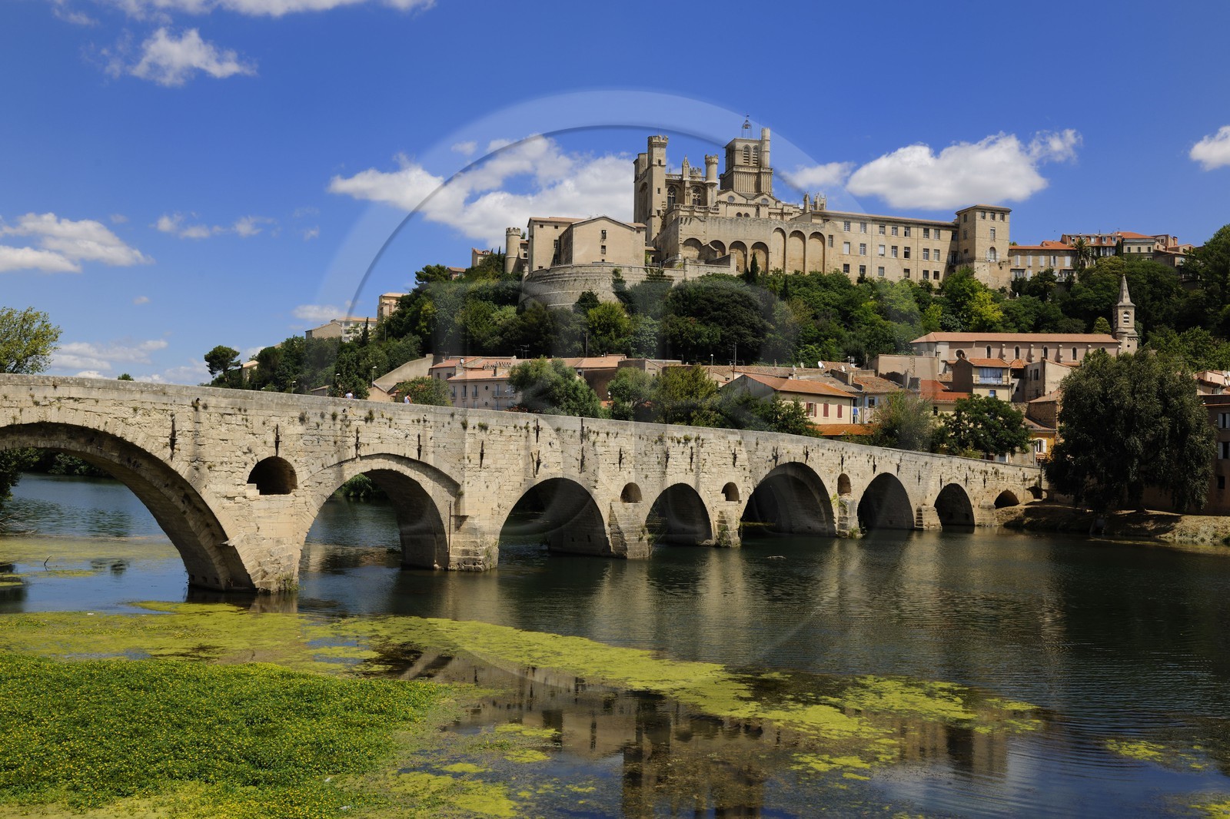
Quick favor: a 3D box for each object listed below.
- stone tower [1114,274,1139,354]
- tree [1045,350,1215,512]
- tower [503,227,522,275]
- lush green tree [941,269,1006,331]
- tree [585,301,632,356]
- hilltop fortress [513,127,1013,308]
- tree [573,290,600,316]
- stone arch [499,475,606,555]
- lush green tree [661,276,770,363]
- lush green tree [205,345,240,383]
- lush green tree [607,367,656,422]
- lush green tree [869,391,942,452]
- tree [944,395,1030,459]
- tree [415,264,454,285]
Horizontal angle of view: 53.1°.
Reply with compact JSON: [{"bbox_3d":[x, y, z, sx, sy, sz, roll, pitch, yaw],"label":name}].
[{"bbox_3d":[93.442,-16.566,225.000,3.342,15.981,3.342,1,-3,5],"label":"stone tower"},{"bbox_3d":[56.323,2.344,135.000,17.225,17.829,15.502,0,-3,23],"label":"tree"},{"bbox_3d":[-30.379,-46.620,365.000,5.119,15.222,5.119,1,-3,-5],"label":"tower"},{"bbox_3d":[90.533,-27.669,312.000,15.456,16.418,14.683,0,-3,16],"label":"lush green tree"},{"bbox_3d":[-1.597,-18.938,292.000,11.184,13.745,10.625,1,-3,0],"label":"tree"},{"bbox_3d":[36.560,-51.430,326.000,122.000,52.000,52.000,1,-2,-12],"label":"hilltop fortress"},{"bbox_3d":[-6.730,-24.970,292.000,6.300,6.800,6.000,1,-2,0],"label":"tree"},{"bbox_3d":[-5.970,7.460,86.800,5.200,6.200,12.600,-1,-3,35],"label":"stone arch"},{"bbox_3d":[20.250,-17.820,248.000,20.800,17.800,17.500,1,-2,0],"label":"lush green tree"},{"bbox_3d":[-105.336,-11.732,330.000,9.341,11.117,8.874,2,-3,-18],"label":"lush green tree"},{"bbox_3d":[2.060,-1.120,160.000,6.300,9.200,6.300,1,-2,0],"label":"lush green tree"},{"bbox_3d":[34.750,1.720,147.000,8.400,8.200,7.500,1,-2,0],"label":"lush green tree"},{"bbox_3d":[50.519,3.058,167.000,11.243,10.048,10.680,0,-3,17],"label":"tree"},{"bbox_3d":[-44.930,-33.230,305.000,9.600,6.500,8.500,1,-2,0],"label":"tree"}]

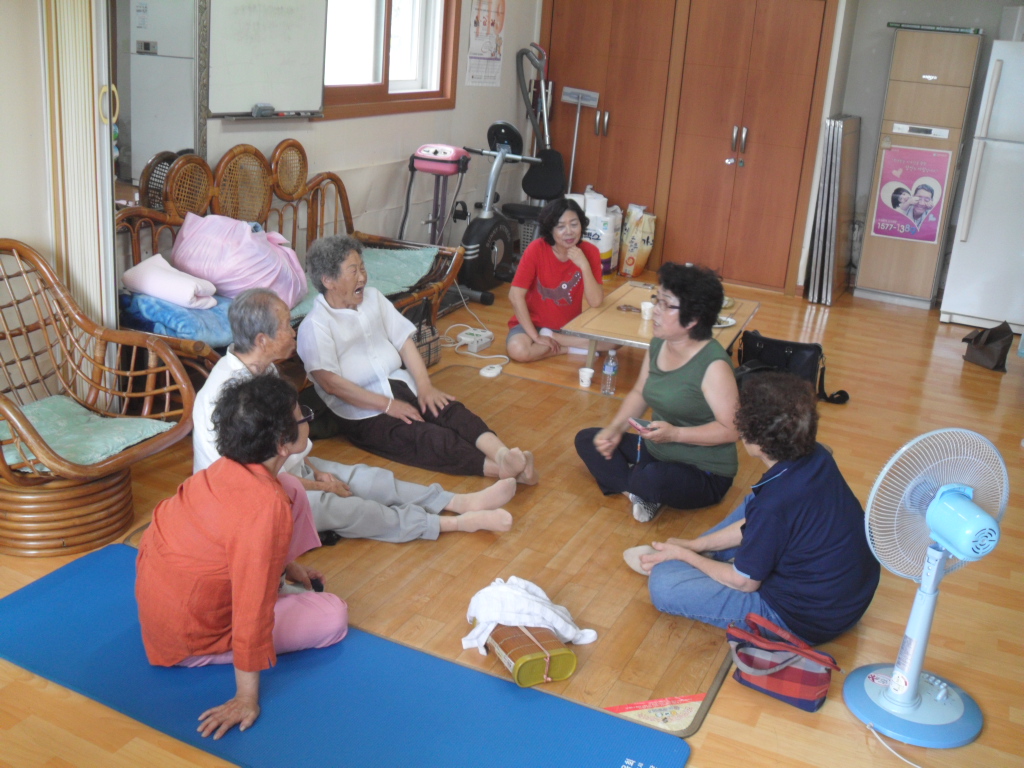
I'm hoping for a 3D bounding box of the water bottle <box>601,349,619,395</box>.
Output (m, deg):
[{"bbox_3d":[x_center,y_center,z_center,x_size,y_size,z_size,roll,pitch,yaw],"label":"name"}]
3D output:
[{"bbox_3d":[0.459,-0.065,4.787,0.067,0.212,0.067,12,19,21],"label":"water bottle"}]

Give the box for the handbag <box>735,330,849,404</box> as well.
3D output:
[{"bbox_3d":[1.314,-0.097,5.017,0.420,0.260,0.170,11,19,20],"label":"handbag"}]

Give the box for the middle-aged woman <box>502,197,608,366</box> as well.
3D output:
[{"bbox_3d":[0.287,-0.532,5.271,0.588,0.780,0.557,3,19,-2],"label":"middle-aged woman"}]

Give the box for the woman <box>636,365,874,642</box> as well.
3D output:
[{"bbox_3d":[0.763,0.278,3.056,0.750,0.729,0.608,16,22,33],"label":"woman"}]

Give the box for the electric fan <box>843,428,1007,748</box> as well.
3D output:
[{"bbox_3d":[0.993,0.462,2.443,0.385,0.740,0.360,0,19,-13],"label":"electric fan"}]

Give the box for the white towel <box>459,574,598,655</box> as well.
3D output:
[{"bbox_3d":[0.047,0.613,2.847,0.375,0.142,0.253,1,19,-8],"label":"white towel"}]

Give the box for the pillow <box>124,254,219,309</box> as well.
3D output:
[{"bbox_3d":[-1.297,-0.385,3.929,0.370,0.135,0.250,16,21,31],"label":"pillow"}]

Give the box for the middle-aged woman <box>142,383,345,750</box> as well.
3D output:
[{"bbox_3d":[-0.643,0.330,2.583,0.537,0.760,0.669,18,23,36],"label":"middle-aged woman"}]

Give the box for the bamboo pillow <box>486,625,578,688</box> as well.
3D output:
[{"bbox_3d":[0.028,0.674,2.725,0.167,0.101,0.284,-6,21,-27],"label":"bamboo pillow"}]

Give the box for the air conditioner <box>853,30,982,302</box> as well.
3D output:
[{"bbox_3d":[2.666,-1.402,6.832,0.486,1.722,0.324,13,21,26],"label":"air conditioner"}]

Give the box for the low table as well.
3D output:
[{"bbox_3d":[0.766,-0.215,5.220,0.750,0.274,1.195,11,20,20],"label":"low table"}]

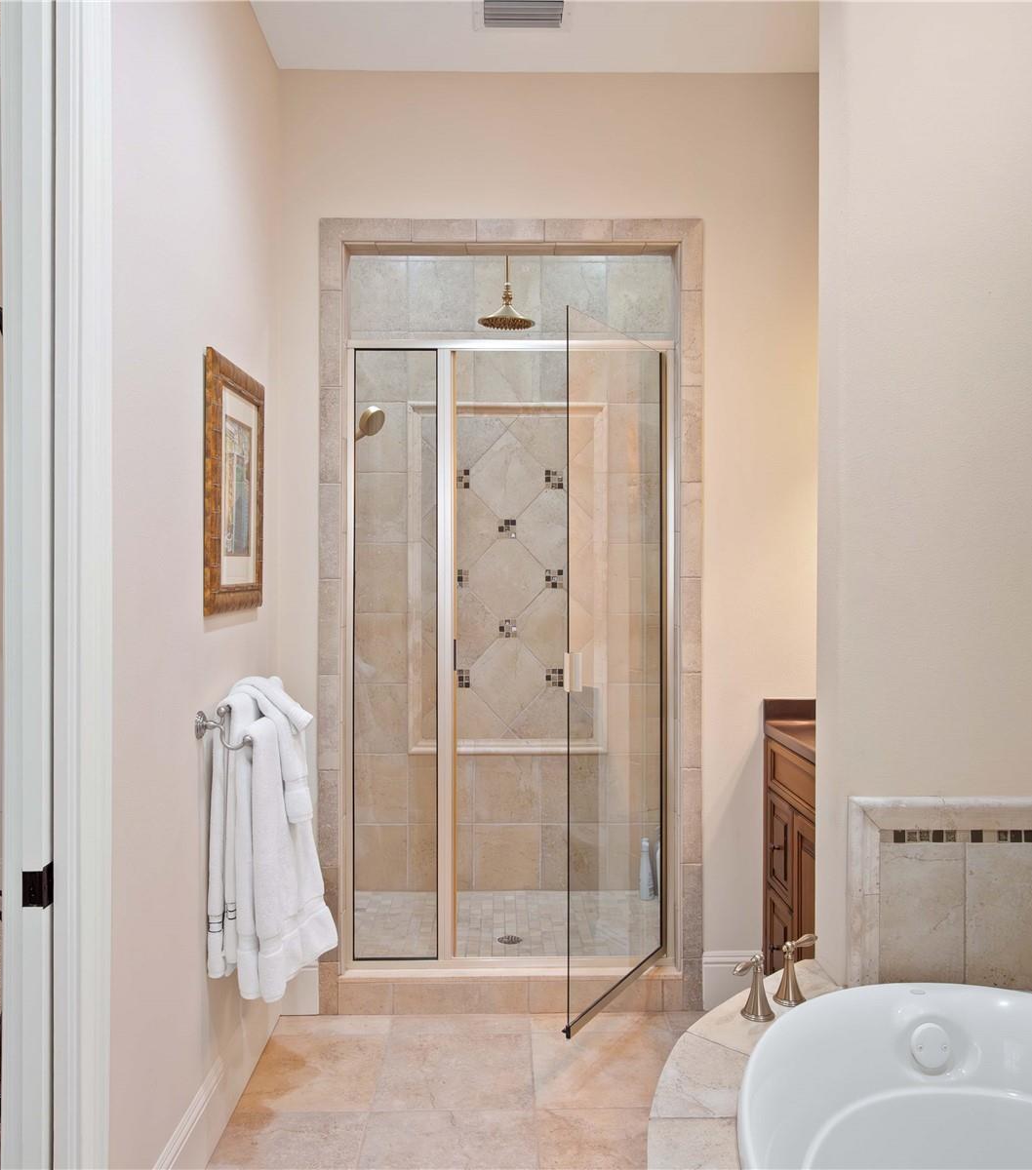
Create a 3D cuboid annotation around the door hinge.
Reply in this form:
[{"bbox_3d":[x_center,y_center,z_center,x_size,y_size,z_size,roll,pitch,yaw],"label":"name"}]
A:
[{"bbox_3d":[-0.752,0.472,1.415,0.033,0.065,0.033,0,1,-1],"label":"door hinge"}]

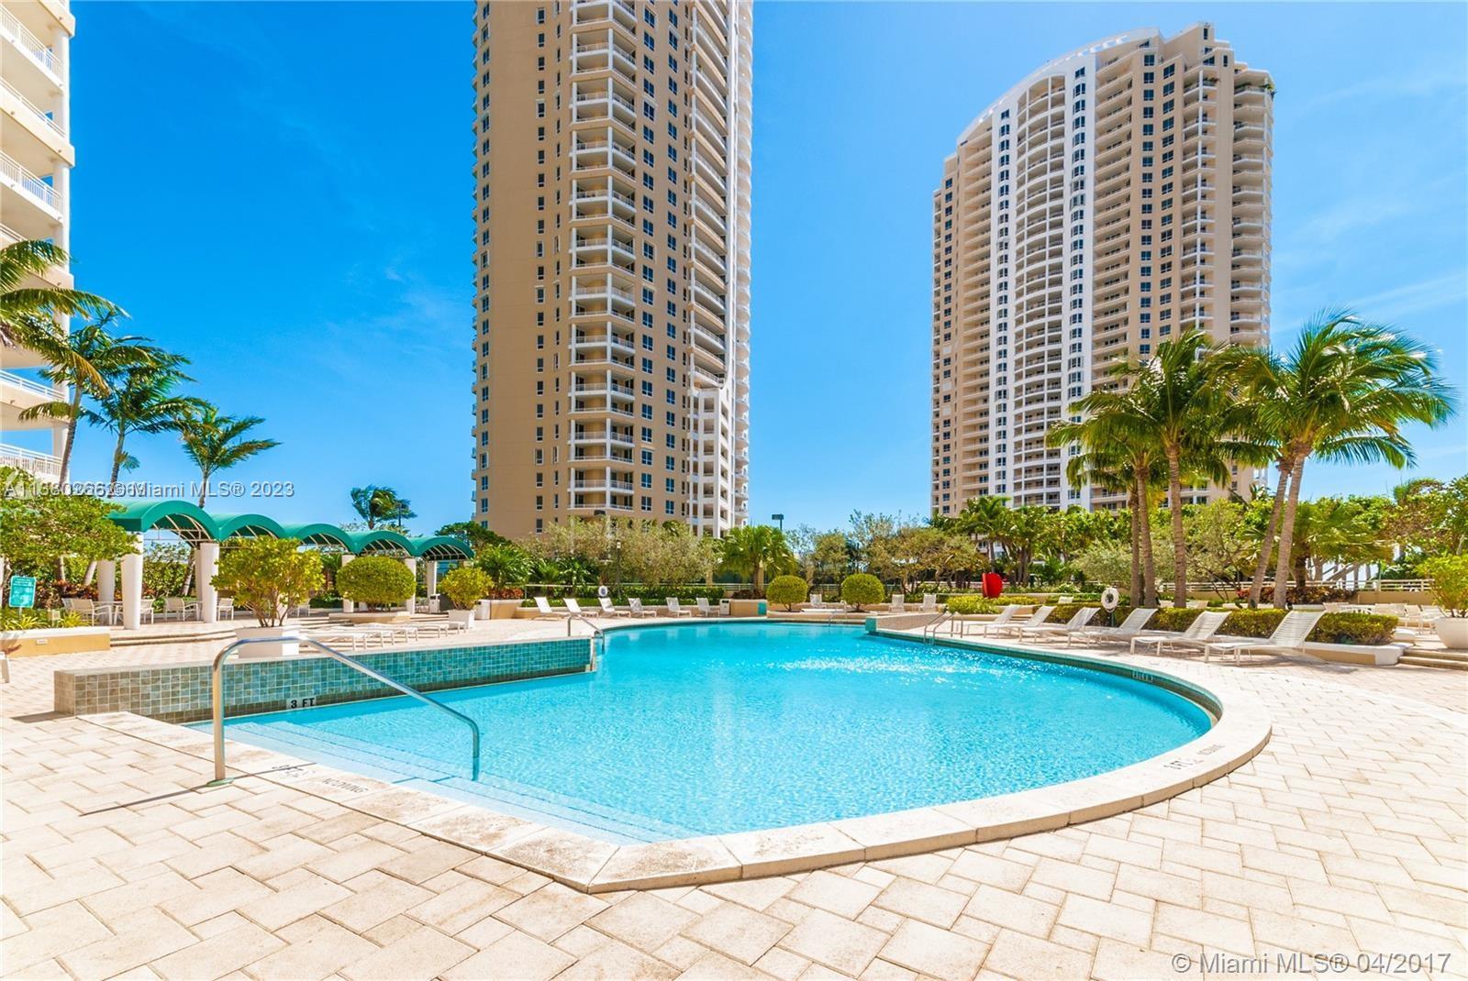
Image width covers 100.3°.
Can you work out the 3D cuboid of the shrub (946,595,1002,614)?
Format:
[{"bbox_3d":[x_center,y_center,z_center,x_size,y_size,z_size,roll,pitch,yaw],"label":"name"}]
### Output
[{"bbox_3d":[10.004,4.799,25.500,2.300,0.850,1.600,0,-5,0],"label":"shrub"}]

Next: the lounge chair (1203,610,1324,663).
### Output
[{"bbox_3d":[9.730,2.690,11.200,1.900,0.960,0.660,1,-6,-9],"label":"lounge chair"}]

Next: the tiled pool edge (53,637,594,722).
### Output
[{"bbox_3d":[-5.000,2.740,9.200,0.650,0.620,6.900,-5,-11,34],"label":"tiled pool edge"}]

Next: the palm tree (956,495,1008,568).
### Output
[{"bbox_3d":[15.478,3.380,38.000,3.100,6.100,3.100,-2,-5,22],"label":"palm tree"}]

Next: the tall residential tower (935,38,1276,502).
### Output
[{"bbox_3d":[78.900,-28.000,134.000,32.000,116.000,54.000,4,-6,-43],"label":"tall residential tower"}]

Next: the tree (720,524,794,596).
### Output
[{"bbox_3d":[1.077,3.370,29.500,3.500,3.500,3.400,0,-5,0],"label":"tree"}]

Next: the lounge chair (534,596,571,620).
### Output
[{"bbox_3d":[-8.450,5.480,28.500,1.800,0.980,0.650,-5,-7,40],"label":"lounge chair"}]

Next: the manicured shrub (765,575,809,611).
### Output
[{"bbox_3d":[2.750,5.270,31.600,2.200,1.850,2.200,0,-6,0],"label":"manicured shrub"}]

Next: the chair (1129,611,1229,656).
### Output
[{"bbox_3d":[9.500,3.020,12.950,1.900,0.920,0.650,1,-6,-12],"label":"chair"}]

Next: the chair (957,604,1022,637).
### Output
[{"bbox_3d":[7.150,3.636,17.200,1.650,0.850,0.680,0,-5,-3],"label":"chair"}]

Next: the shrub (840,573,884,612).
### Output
[{"bbox_3d":[6.600,5.250,31.500,2.250,1.950,2.250,0,-6,0],"label":"shrub"}]

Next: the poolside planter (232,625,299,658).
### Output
[{"bbox_3d":[-8.698,2.832,11.370,0.760,0.600,0.760,1,-5,-14],"label":"poolside planter"}]

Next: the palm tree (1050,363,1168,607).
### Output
[{"bbox_3d":[12.000,0.050,19.100,4.100,7.800,4.100,-3,-7,32],"label":"palm tree"}]

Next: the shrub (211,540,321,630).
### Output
[{"bbox_3d":[-8.655,1.714,11.370,1.650,1.680,1.650,3,-6,-37],"label":"shrub"}]

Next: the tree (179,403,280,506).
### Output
[{"bbox_3d":[-20.348,0.390,24.500,3.400,7.500,3.400,4,-6,-40],"label":"tree"}]

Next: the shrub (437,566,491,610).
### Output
[{"bbox_3d":[-10.050,3.680,22.900,1.850,1.600,1.850,3,-6,-23],"label":"shrub"}]

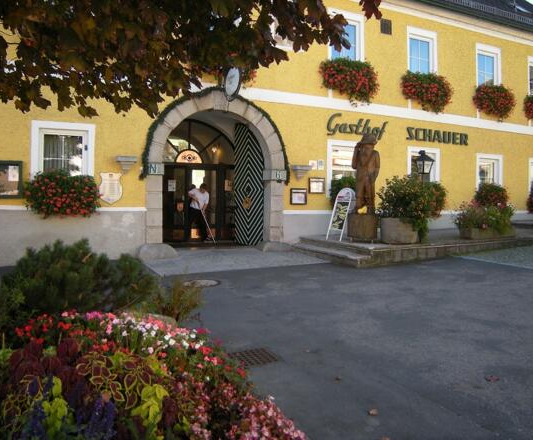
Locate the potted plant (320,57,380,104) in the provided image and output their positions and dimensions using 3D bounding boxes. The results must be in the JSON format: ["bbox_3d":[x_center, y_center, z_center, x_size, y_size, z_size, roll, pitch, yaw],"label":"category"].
[{"bbox_3d":[2.304,-3.882,13.259,1.480,1.150,0.600,0,0,-26],"label":"potted plant"}]

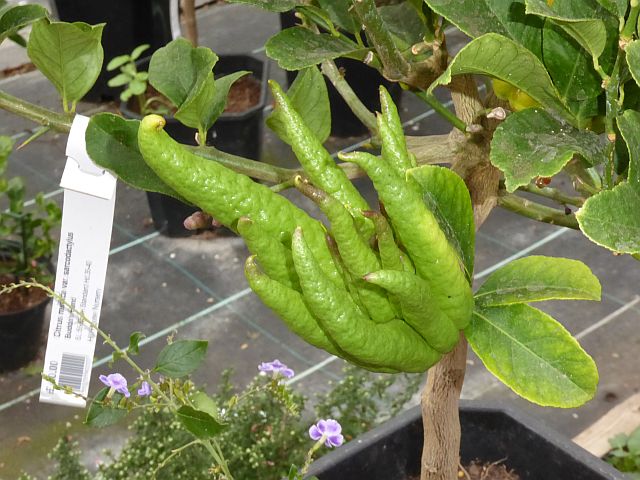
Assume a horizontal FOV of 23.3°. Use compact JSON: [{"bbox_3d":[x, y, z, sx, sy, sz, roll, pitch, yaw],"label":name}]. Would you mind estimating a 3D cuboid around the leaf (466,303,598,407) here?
[{"bbox_3d":[0.115,0.062,0.840,0.092,0.014,0.045,34,71,10],"label":"leaf"}]

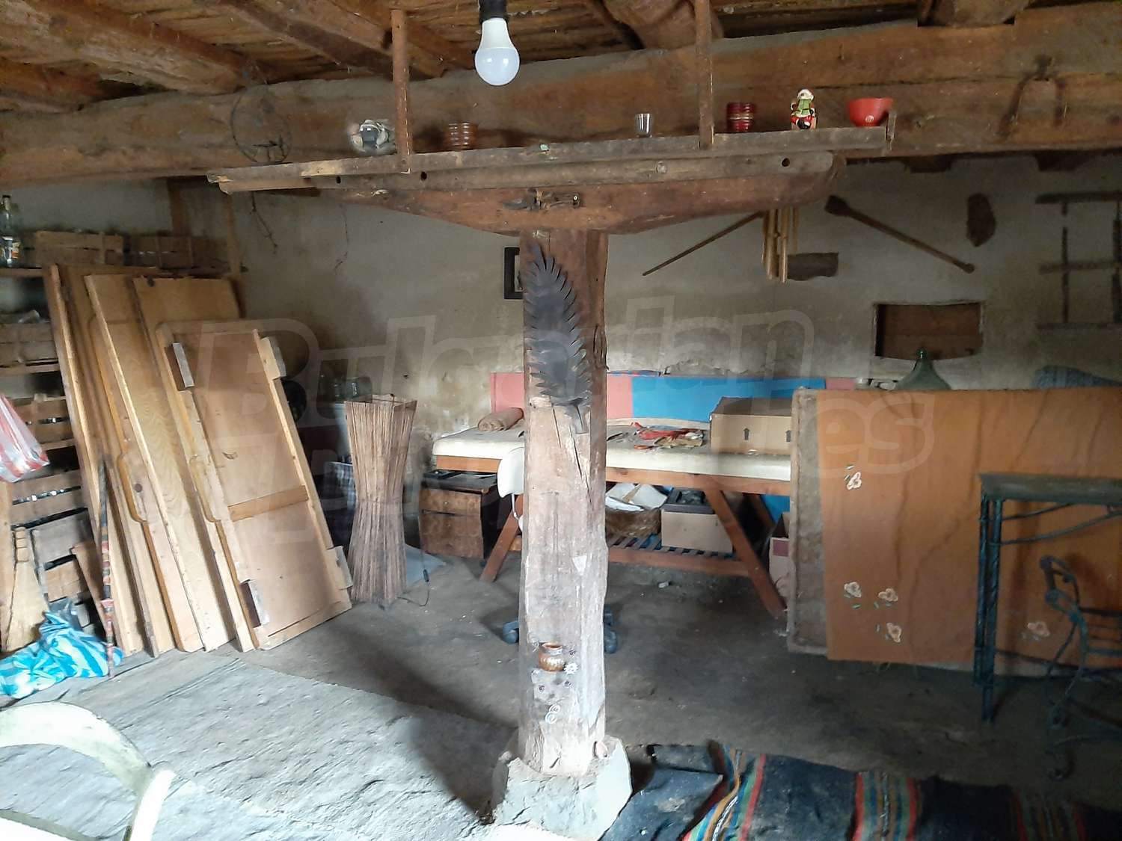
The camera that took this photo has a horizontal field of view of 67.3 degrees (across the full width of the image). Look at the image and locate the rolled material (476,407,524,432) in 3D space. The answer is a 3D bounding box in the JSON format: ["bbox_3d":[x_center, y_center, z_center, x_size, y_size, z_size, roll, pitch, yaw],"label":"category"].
[{"bbox_3d":[-0.346,-0.029,5.149,0.120,0.115,0.580,2,7,21],"label":"rolled material"}]

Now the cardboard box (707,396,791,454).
[{"bbox_3d":[1.008,0.033,4.068,0.500,0.230,0.360,2,7,21],"label":"cardboard box"}]

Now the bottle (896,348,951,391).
[{"bbox_3d":[1.763,-0.108,4.134,0.350,0.500,0.350,3,8,20],"label":"bottle"}]

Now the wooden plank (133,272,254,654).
[{"bbox_3d":[-1.460,0.154,3.784,0.030,1.640,0.530,-18,-2,26],"label":"wooden plank"}]

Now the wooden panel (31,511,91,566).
[{"bbox_3d":[-2.221,0.531,3.800,0.020,0.190,0.340,3,8,20],"label":"wooden panel"}]

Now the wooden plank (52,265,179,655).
[{"bbox_3d":[-1.805,0.140,3.703,0.035,1.629,0.560,-9,2,26],"label":"wooden plank"}]

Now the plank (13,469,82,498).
[{"bbox_3d":[-2.245,0.282,3.700,0.020,0.085,0.400,3,8,20],"label":"plank"}]

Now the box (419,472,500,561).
[{"bbox_3d":[-0.580,0.558,5.136,0.430,0.450,0.360,3,7,22],"label":"box"}]

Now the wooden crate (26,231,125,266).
[{"bbox_3d":[-2.293,-0.771,3.835,0.280,0.140,0.460,3,8,20],"label":"wooden crate"}]

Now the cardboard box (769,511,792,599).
[{"bbox_3d":[1.280,0.682,4.243,0.380,0.390,0.300,3,8,20],"label":"cardboard box"}]

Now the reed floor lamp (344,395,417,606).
[{"bbox_3d":[-0.885,0.402,4.140,0.270,0.990,0.270,3,7,26],"label":"reed floor lamp"}]

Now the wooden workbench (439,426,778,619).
[{"bbox_3d":[0.484,0.457,4.641,2.100,0.760,0.980,2,7,21],"label":"wooden workbench"}]

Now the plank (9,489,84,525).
[{"bbox_3d":[-2.245,0.375,3.712,0.020,0.085,0.400,3,8,20],"label":"plank"}]

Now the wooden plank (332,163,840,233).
[{"bbox_3d":[0.041,-0.597,2.320,1.400,0.185,0.200,3,8,20],"label":"wooden plank"}]

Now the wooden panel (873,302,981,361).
[{"bbox_3d":[2.030,-0.492,4.654,0.560,0.320,0.040,3,8,20],"label":"wooden panel"}]

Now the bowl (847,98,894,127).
[{"bbox_3d":[0.723,-0.719,1.966,0.112,0.072,0.112,3,8,20],"label":"bowl"}]

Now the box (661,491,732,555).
[{"bbox_3d":[0.742,0.515,4.417,0.360,0.235,0.350,3,8,20],"label":"box"}]

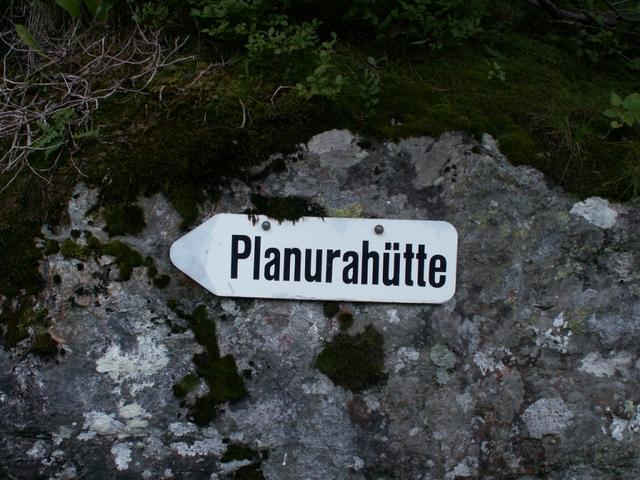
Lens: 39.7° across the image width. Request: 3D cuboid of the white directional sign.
[{"bbox_3d":[-0.009,0.027,1.310,0.424,0.122,0.010,2,2,1],"label":"white directional sign"}]

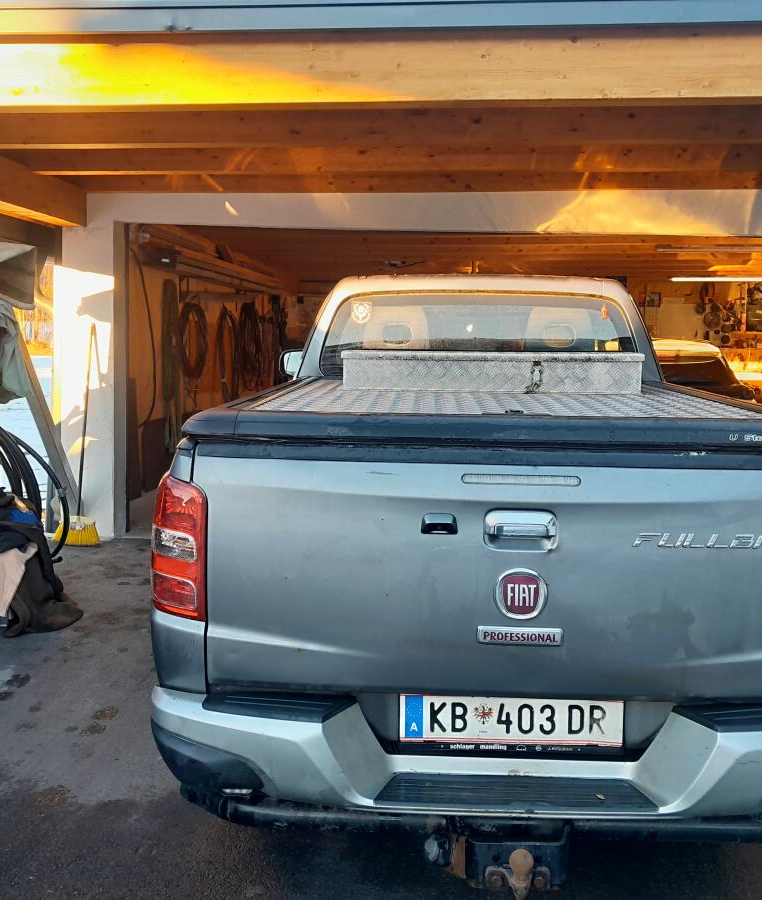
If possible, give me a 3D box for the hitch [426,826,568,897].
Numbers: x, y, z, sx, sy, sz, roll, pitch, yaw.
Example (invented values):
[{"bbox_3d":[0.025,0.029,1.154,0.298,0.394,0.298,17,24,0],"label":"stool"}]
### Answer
[{"bbox_3d":[0.247,0.872,1.920,0.300,0.160,0.220,1,8,3],"label":"hitch"}]

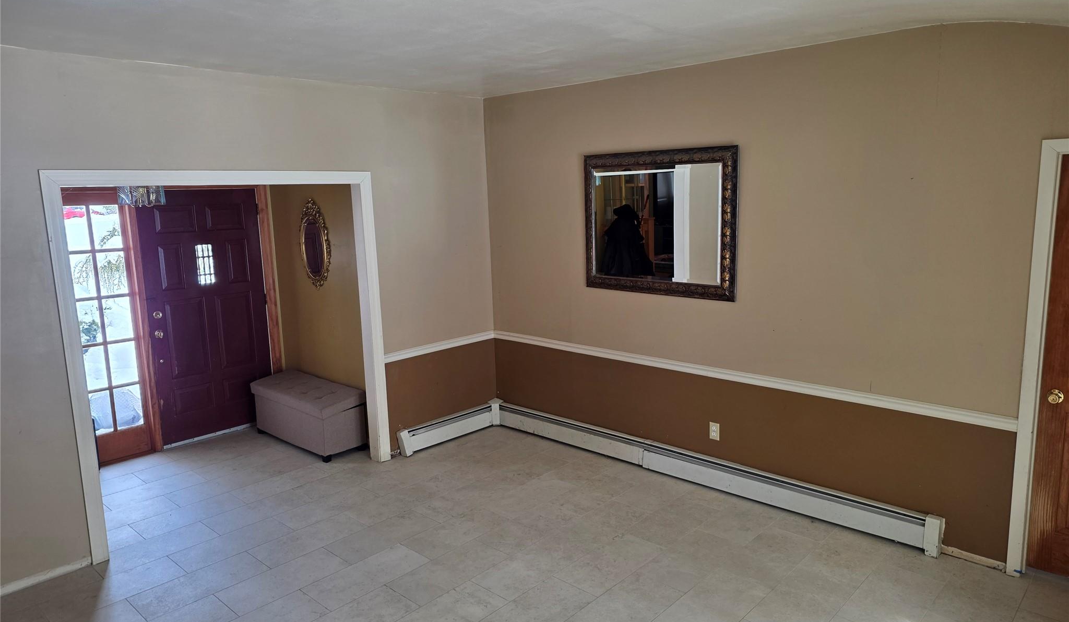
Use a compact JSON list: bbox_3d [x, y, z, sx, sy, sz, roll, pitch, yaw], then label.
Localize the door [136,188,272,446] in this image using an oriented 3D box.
[{"bbox_3d":[-2.725,0.016,5.946,0.050,2.025,0.945,7,13,43],"label":"door"}]

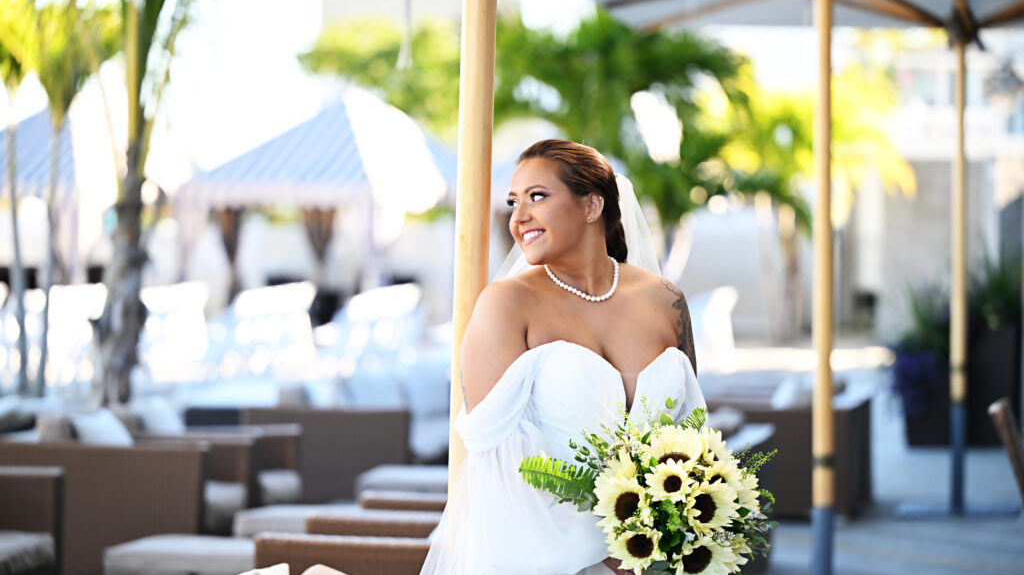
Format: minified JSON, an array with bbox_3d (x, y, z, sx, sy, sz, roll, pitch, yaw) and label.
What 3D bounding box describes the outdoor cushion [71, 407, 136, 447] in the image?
[{"bbox_3d":[-1.657,0.668,13.777,0.130,0.360,0.420,-32,-5,12],"label":"outdoor cushion"}]

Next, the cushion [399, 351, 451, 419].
[{"bbox_3d":[-0.423,0.500,17.724,0.150,0.400,0.450,-20,-3,13],"label":"cushion"}]

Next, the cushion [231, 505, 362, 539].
[{"bbox_3d":[-0.613,0.864,12.447,0.660,0.120,0.570,0,2,13],"label":"cushion"}]

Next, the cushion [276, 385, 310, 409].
[{"bbox_3d":[-0.978,0.611,15.927,0.130,0.340,0.400,-18,-2,13],"label":"cushion"}]

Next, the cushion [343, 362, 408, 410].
[{"bbox_3d":[-0.679,0.546,17.225,0.150,0.400,0.450,-20,-3,13],"label":"cushion"}]

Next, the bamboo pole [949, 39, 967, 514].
[{"bbox_3d":[2.155,-0.061,16.457,0.066,2.300,0.066,0,2,13],"label":"bamboo pole"}]

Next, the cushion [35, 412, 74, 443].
[{"bbox_3d":[-1.798,0.678,13.778,0.130,0.340,0.400,-18,-2,13],"label":"cushion"}]

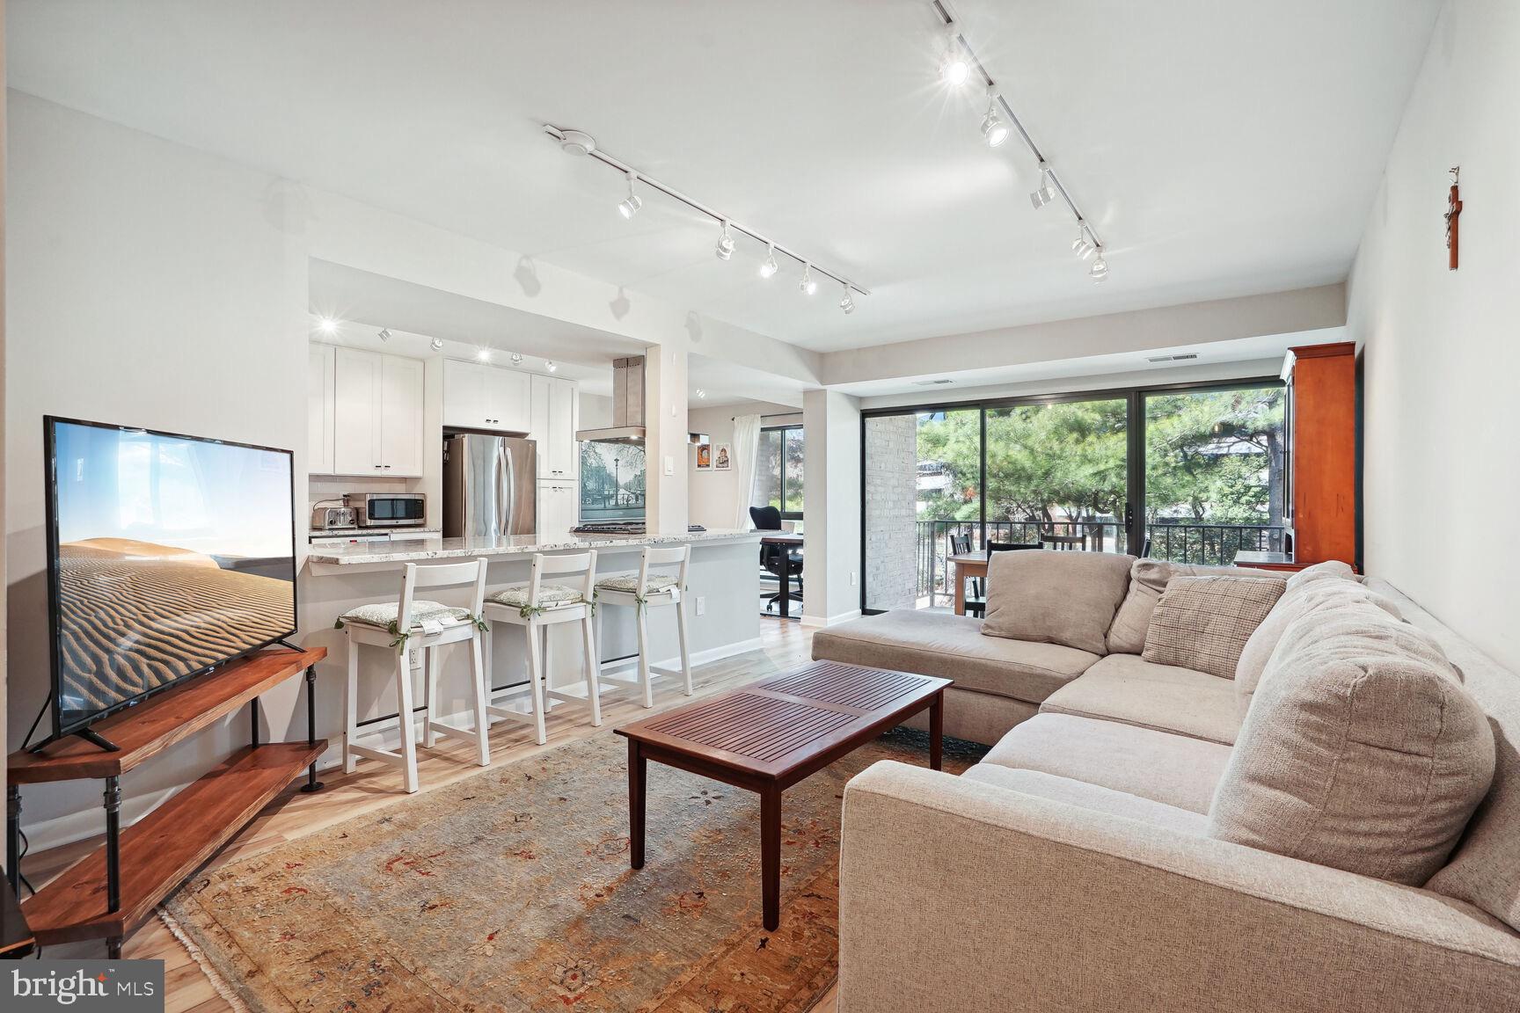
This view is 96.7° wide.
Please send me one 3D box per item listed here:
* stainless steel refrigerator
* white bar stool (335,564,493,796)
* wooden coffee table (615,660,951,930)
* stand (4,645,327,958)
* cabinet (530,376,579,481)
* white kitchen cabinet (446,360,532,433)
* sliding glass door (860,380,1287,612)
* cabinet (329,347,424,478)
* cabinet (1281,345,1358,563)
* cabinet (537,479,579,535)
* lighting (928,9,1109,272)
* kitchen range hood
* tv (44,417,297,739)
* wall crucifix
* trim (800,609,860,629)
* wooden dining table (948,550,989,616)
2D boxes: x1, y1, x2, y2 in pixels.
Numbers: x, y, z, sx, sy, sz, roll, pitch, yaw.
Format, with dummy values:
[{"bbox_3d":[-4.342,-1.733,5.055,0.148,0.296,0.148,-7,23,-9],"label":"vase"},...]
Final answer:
[{"bbox_3d":[-2.729,0.214,6.584,0.790,1.740,0.760,0,0,38],"label":"stainless steel refrigerator"},{"bbox_3d":[-1.452,0.666,2.852,0.450,0.907,0.400,0,1,30],"label":"white bar stool"},{"bbox_3d":[0.158,0.899,2.342,0.595,0.434,1.175,0,0,36],"label":"wooden coffee table"},{"bbox_3d":[-1.745,0.852,2.111,0.290,0.548,1.220,0,1,-13],"label":"stand"},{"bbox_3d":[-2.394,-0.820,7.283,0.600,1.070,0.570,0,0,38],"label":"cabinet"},{"bbox_3d":[-2.844,-1.047,6.701,0.600,0.620,0.910,0,0,38],"label":"white kitchen cabinet"},{"bbox_3d":[2.528,0.088,5.708,3.620,2.030,0.110,0,0,35],"label":"sliding glass door"},{"bbox_3d":[-3.472,-0.815,6.081,0.330,1.080,0.750,0,0,38],"label":"cabinet"},{"bbox_3d":[3.259,-0.275,3.963,0.285,1.130,1.060,0,0,37],"label":"cabinet"},{"bbox_3d":[-2.369,0.396,7.223,0.600,1.356,0.600,1,1,37],"label":"cabinet"},{"bbox_3d":[1.032,-1.229,2.520,0.130,0.182,2.430,1,1,37],"label":"lighting"},{"bbox_3d":[-0.833,-0.751,4.849,0.600,0.596,0.760,1,1,37],"label":"kitchen range hood"},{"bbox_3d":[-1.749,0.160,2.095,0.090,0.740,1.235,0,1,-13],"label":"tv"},{"bbox_3d":[1.603,-0.660,1.565,0.036,0.240,0.105,1,1,37],"label":"wall crucifix"},{"bbox_3d":[0.701,1.050,6.446,0.250,0.087,0.720,0,0,38],"label":"trim"},{"bbox_3d":[2.006,0.732,4.673,1.140,0.750,0.780,1,1,37],"label":"wooden dining table"}]

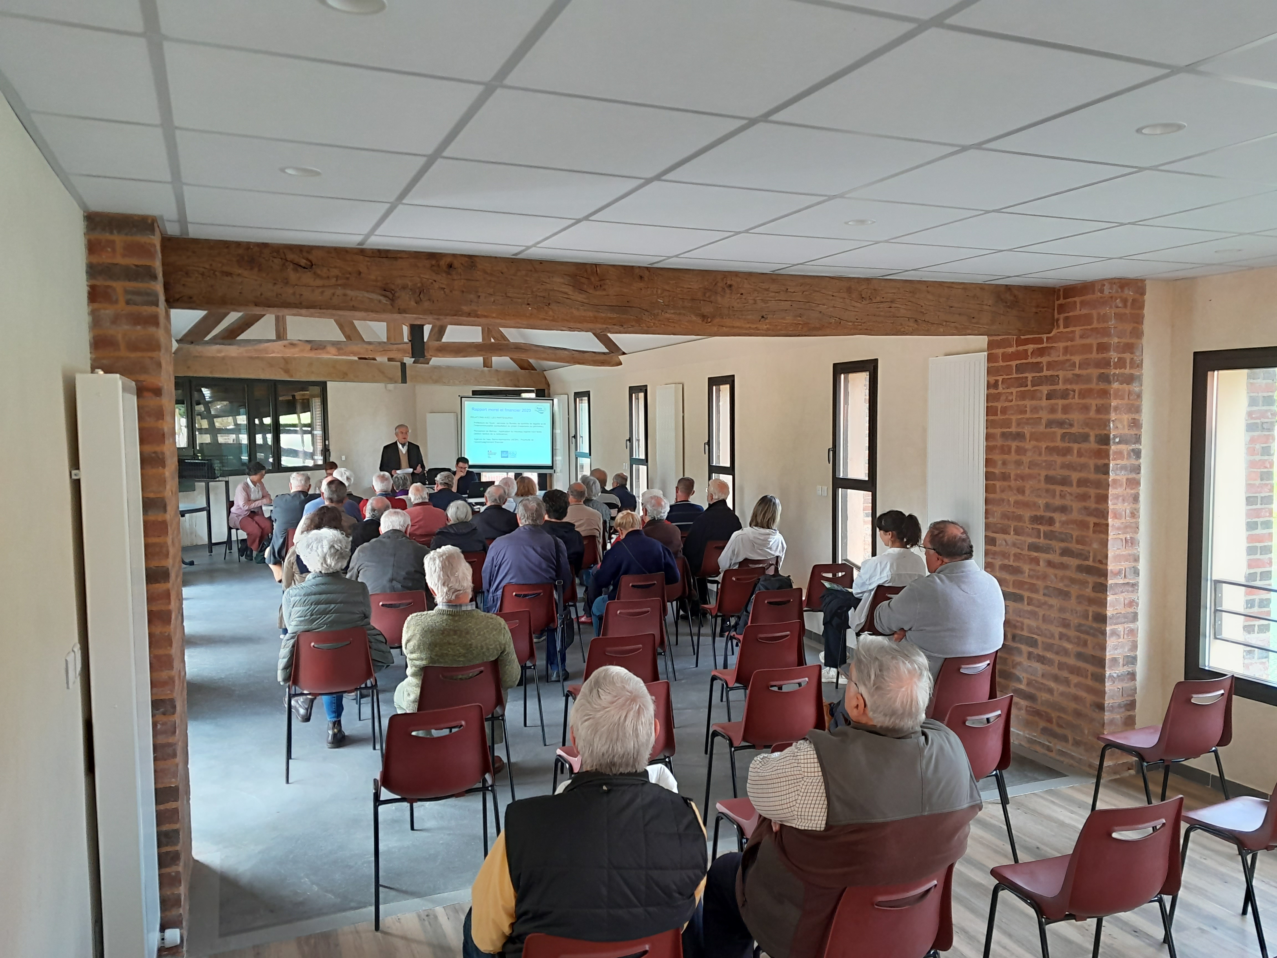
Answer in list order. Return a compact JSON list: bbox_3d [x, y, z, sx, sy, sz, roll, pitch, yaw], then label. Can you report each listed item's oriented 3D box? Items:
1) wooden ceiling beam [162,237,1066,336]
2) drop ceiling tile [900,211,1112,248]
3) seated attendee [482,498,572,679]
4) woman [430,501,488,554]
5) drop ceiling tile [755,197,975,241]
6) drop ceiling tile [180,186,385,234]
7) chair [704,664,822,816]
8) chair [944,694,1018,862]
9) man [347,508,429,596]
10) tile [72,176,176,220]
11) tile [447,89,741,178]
[{"bbox_3d":[0.187,-0.824,4.455,4.310,0.275,0.260,-2,4,-23],"label":"wooden ceiling beam"},{"bbox_3d":[1.345,-0.924,3.585,0.605,0.020,0.590,-2,4,-23],"label":"drop ceiling tile"},{"bbox_3d":[-0.760,0.799,6.456,0.580,1.330,0.820,-1,4,-14],"label":"seated attendee"},{"bbox_3d":[-1.600,0.762,8.100,0.500,1.200,0.800,-2,4,-21],"label":"woman"},{"bbox_3d":[0.773,-0.887,3.291,0.595,0.020,0.595,-2,4,-23],"label":"drop ceiling tile"},{"bbox_3d":[-1.138,-0.867,3.100,0.595,0.020,0.585,-2,4,-23],"label":"drop ceiling tile"},{"bbox_3d":[0.580,1.187,4.302,0.460,0.785,0.470,-2,4,-19],"label":"chair"},{"bbox_3d":[1.220,1.216,4.000,0.470,0.790,0.520,-2,4,-26],"label":"chair"},{"bbox_3d":[-1.657,0.831,6.274,0.570,1.280,0.780,-2,4,-23],"label":"man"},{"bbox_3d":[-1.553,-0.858,2.940,0.255,0.020,0.565,-2,4,-23],"label":"tile"},{"bbox_3d":[-0.120,-0.814,2.284,0.595,0.020,0.595,-2,4,-23],"label":"tile"}]

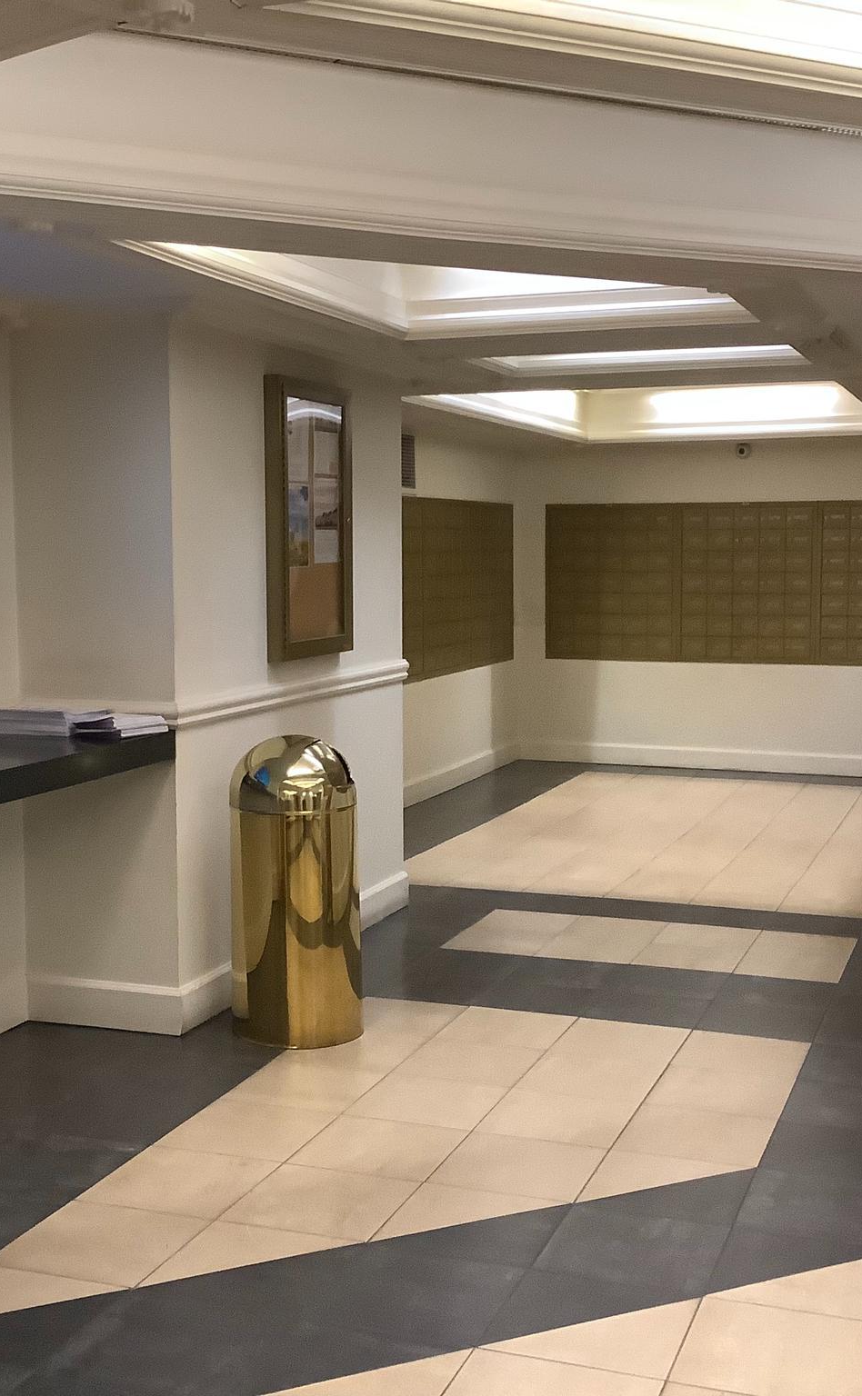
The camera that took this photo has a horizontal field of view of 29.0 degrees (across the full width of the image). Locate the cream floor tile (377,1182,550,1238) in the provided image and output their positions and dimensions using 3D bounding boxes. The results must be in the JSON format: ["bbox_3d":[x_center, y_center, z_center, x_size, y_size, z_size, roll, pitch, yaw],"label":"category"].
[{"bbox_3d":[0.089,1.136,3.597,0.350,0.010,0.350,2,6,20],"label":"cream floor tile"}]

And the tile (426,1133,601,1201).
[{"bbox_3d":[0.212,1.113,3.947,0.355,0.010,0.354,2,6,20],"label":"tile"}]

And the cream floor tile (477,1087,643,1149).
[{"bbox_3d":[0.331,1.082,4.278,0.355,0.010,0.354,2,6,20],"label":"cream floor tile"}]

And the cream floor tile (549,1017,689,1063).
[{"bbox_3d":[0.554,0.995,4.817,0.340,0.010,0.342,2,6,20],"label":"cream floor tile"}]

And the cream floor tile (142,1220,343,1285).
[{"bbox_3d":[-0.351,1.135,3.314,0.340,0.010,0.342,2,6,20],"label":"cream floor tile"}]

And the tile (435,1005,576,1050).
[{"bbox_3d":[0.229,0.983,4.932,0.340,0.010,0.342,2,6,20],"label":"tile"}]

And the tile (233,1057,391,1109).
[{"bbox_3d":[-0.336,1.055,4.494,0.350,0.010,0.350,2,6,20],"label":"tile"}]

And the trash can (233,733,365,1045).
[{"bbox_3d":[-0.400,0.556,4.990,0.390,0.890,0.390,0,5,0],"label":"trash can"}]

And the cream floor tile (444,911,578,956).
[{"bbox_3d":[0.309,0.866,6.180,0.340,0.010,0.683,2,6,20],"label":"cream floor tile"}]

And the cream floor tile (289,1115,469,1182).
[{"bbox_3d":[-0.119,1.079,3.985,0.343,0.010,0.342,2,6,20],"label":"cream floor tile"}]

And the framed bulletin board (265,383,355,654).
[{"bbox_3d":[-0.404,-0.597,5.667,0.063,0.914,0.595,2,6,20],"label":"framed bulletin board"}]

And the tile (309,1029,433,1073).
[{"bbox_3d":[-0.216,1.025,4.824,0.350,0.010,0.350,2,6,20],"label":"tile"}]

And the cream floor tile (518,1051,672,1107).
[{"bbox_3d":[0.450,1.052,4.610,0.355,0.010,0.354,2,6,20],"label":"cream floor tile"}]

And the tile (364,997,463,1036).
[{"bbox_3d":[-0.097,0.995,5.154,0.350,0.010,0.350,2,6,20],"label":"tile"}]

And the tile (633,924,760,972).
[{"bbox_3d":[0.959,0.895,5.944,0.343,0.010,0.651,2,6,20],"label":"tile"}]

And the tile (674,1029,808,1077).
[{"bbox_3d":[0.883,1.010,4.721,0.343,0.010,0.342,2,6,20],"label":"tile"}]

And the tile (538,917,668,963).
[{"bbox_3d":[0.646,0.903,6.210,0.355,0.010,0.675,2,6,20],"label":"tile"}]

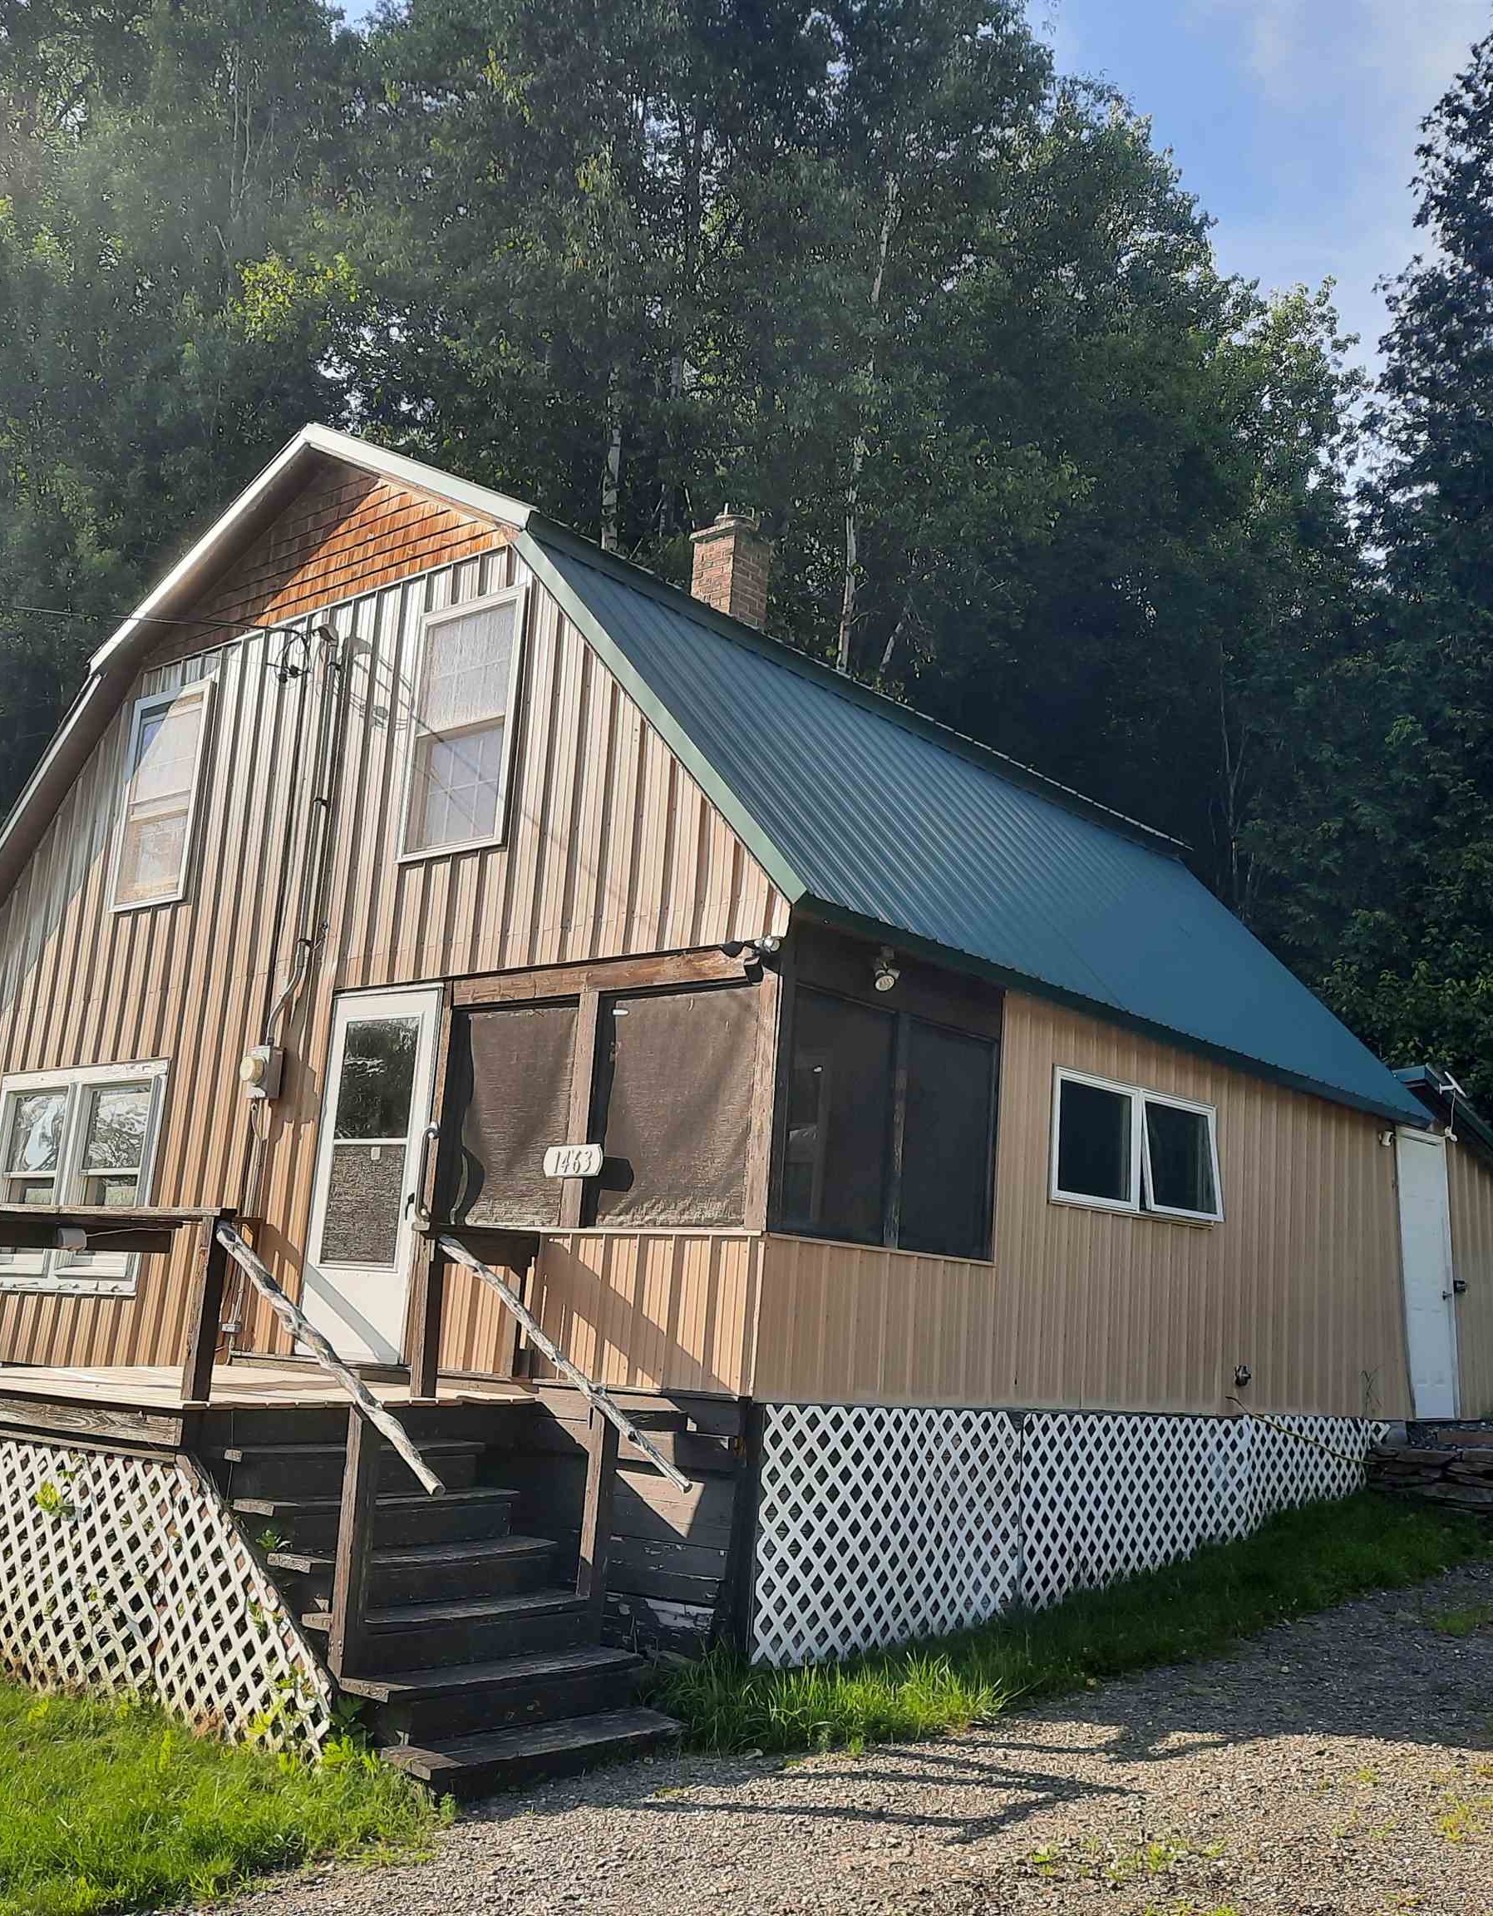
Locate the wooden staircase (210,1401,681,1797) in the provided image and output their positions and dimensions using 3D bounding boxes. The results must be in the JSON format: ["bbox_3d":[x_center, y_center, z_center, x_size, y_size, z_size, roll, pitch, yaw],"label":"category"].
[{"bbox_3d":[-1.220,2.456,7.370,1.626,1.224,1.320,-7,-16,40],"label":"wooden staircase"}]

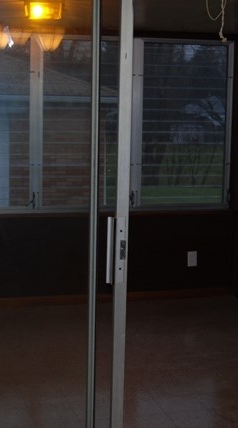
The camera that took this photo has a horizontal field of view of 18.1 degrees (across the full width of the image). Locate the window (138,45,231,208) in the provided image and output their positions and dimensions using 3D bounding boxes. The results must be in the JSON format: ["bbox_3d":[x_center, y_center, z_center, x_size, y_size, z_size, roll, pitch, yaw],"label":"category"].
[{"bbox_3d":[0.500,-0.669,5.676,0.758,1.263,0.080,-1,9,-16],"label":"window"}]

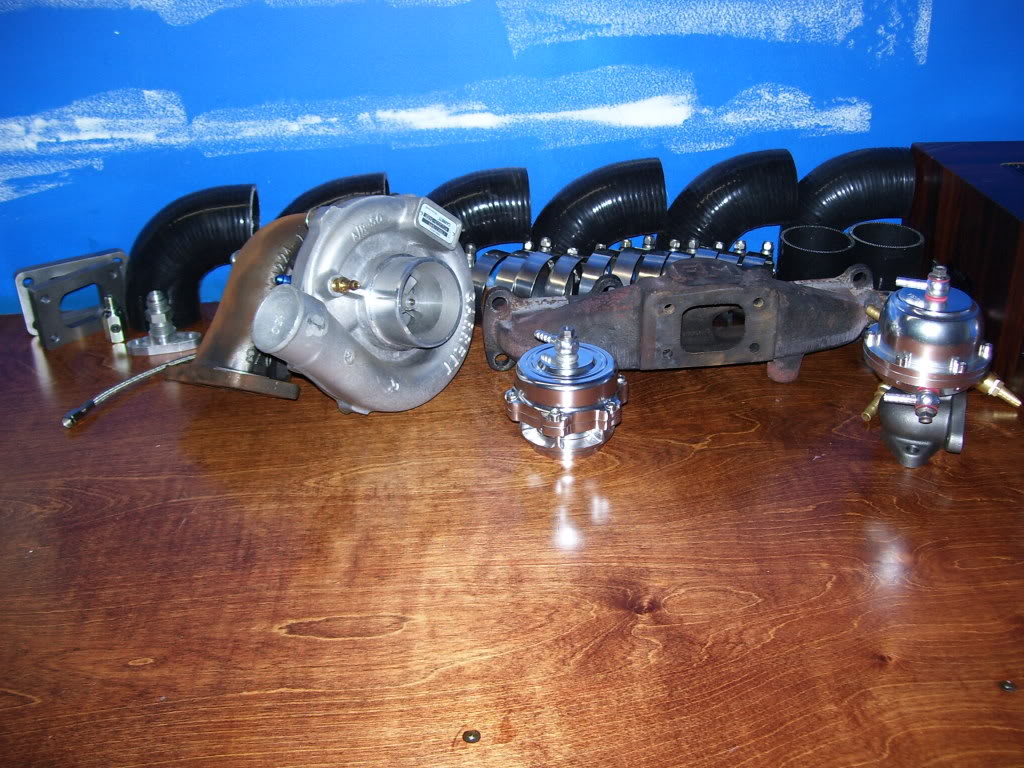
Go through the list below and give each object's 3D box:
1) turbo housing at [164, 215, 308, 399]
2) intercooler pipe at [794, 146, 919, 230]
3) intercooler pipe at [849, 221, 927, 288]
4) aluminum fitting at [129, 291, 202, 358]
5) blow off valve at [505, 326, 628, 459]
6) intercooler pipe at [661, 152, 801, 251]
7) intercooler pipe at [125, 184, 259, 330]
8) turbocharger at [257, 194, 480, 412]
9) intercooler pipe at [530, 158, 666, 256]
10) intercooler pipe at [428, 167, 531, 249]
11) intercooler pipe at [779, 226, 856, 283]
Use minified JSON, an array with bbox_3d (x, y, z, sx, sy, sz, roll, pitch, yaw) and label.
[{"bbox_3d":[-0.220,-0.080,0.950,0.135,0.150,0.150,4,25,41],"label":"turbo housing"},{"bbox_3d":[0.358,-0.195,1.175,0.140,0.136,0.073,3,29,4],"label":"intercooler pipe"},{"bbox_3d":[0.389,-0.123,1.122,0.073,0.074,0.073,0,29,0],"label":"intercooler pipe"},{"bbox_3d":[-0.338,-0.061,1.017,0.068,0.054,0.033,-7,30,-12],"label":"aluminum fitting"},{"bbox_3d":[0.045,0.000,0.858,0.100,0.103,0.100,0,29,0],"label":"blow off valve"},{"bbox_3d":[0.223,-0.177,1.142,0.140,0.136,0.073,-6,30,-10],"label":"intercooler pipe"},{"bbox_3d":[-0.319,-0.128,1.051,0.140,0.136,0.073,-2,29,-5],"label":"intercooler pipe"},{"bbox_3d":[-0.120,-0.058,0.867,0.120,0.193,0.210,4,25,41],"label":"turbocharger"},{"bbox_3d":[0.082,-0.162,1.115,0.140,0.136,0.073,-4,29,-7],"label":"intercooler pipe"},{"bbox_3d":[-0.054,-0.153,1.098,0.140,0.136,0.073,-2,29,-4],"label":"intercooler pipe"},{"bbox_3d":[0.310,-0.115,1.098,0.073,0.074,0.073,0,29,0],"label":"intercooler pipe"}]

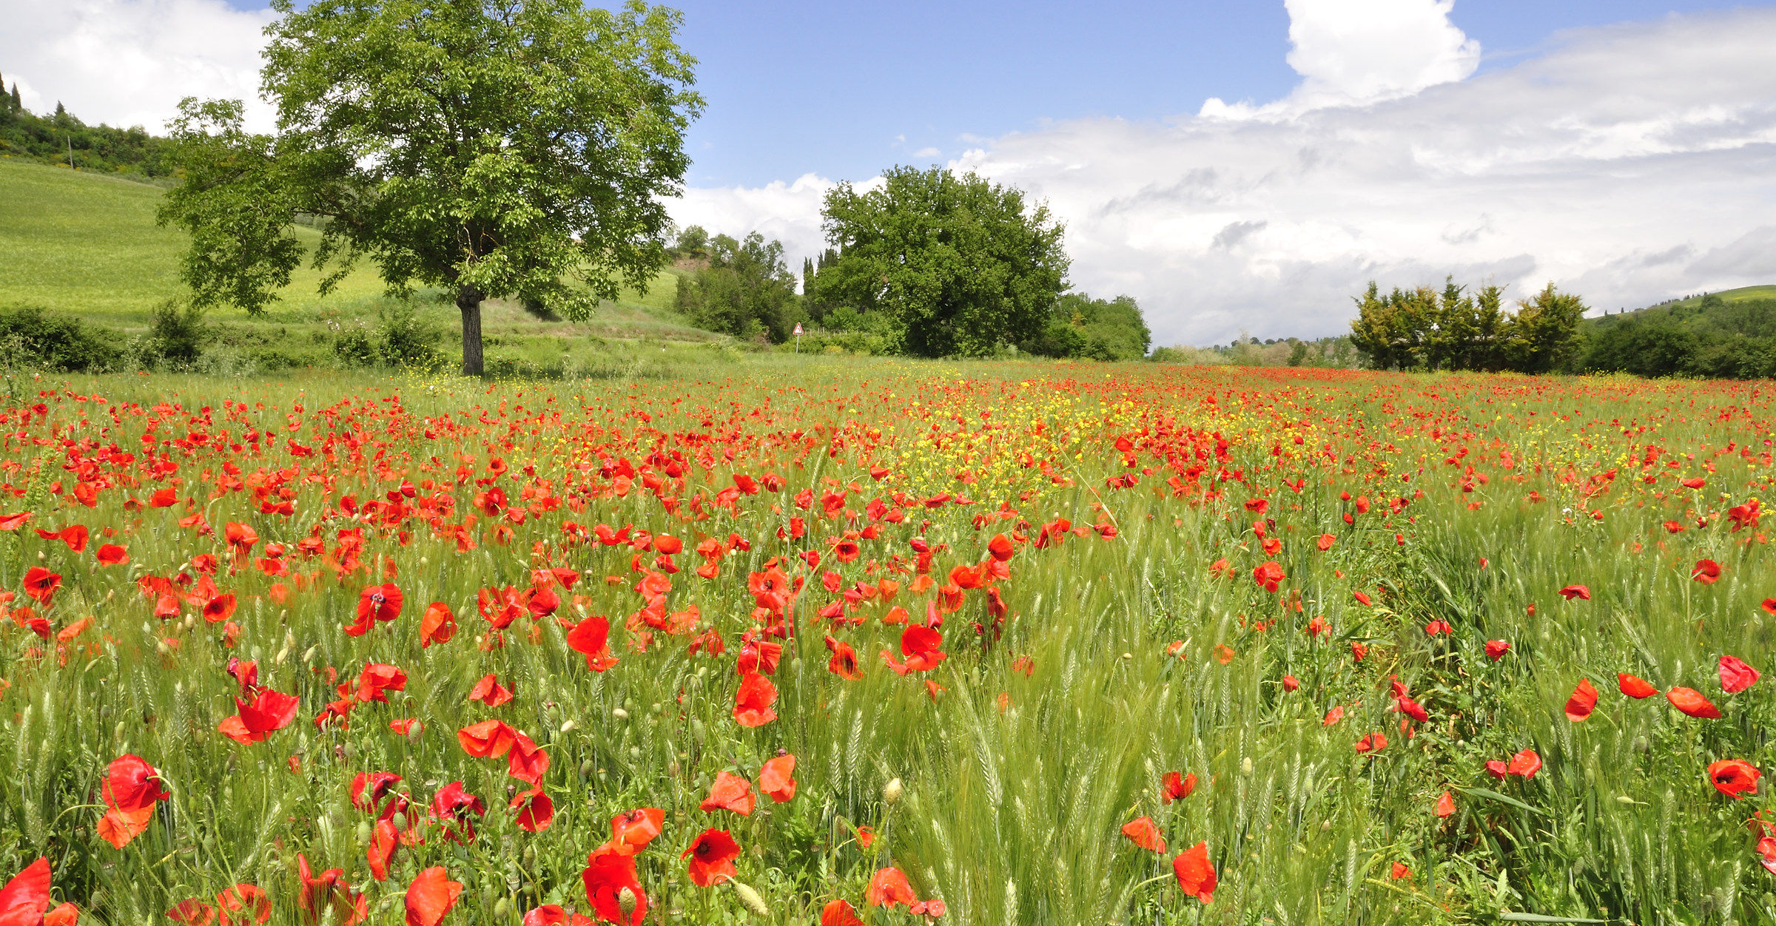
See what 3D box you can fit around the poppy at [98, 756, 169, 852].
[{"bbox_3d":[-0.786,0.352,1.280,0.065,0.097,0.073,5,7,45],"label":"poppy"}]

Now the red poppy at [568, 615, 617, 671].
[{"bbox_3d":[-0.465,0.283,1.930,0.076,0.086,0.060,-2,5,-24],"label":"red poppy"}]

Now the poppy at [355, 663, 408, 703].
[{"bbox_3d":[-0.781,0.339,1.900,0.079,0.062,0.060,-3,6,-30],"label":"poppy"}]

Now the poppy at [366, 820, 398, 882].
[{"bbox_3d":[-0.595,0.457,1.450,0.034,0.071,0.062,-2,5,-24],"label":"poppy"}]

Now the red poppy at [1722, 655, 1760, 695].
[{"bbox_3d":[1.537,0.381,2.220,0.068,0.068,0.060,3,6,30],"label":"red poppy"}]

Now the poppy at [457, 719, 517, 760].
[{"bbox_3d":[-0.573,0.395,1.760,0.083,0.056,0.065,0,5,5],"label":"poppy"}]

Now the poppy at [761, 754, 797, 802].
[{"bbox_3d":[-0.150,0.436,1.700,0.048,0.063,0.050,-1,5,-11],"label":"poppy"}]

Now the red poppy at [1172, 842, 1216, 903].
[{"bbox_3d":[0.348,0.466,1.400,0.048,0.067,0.062,2,5,17],"label":"red poppy"}]

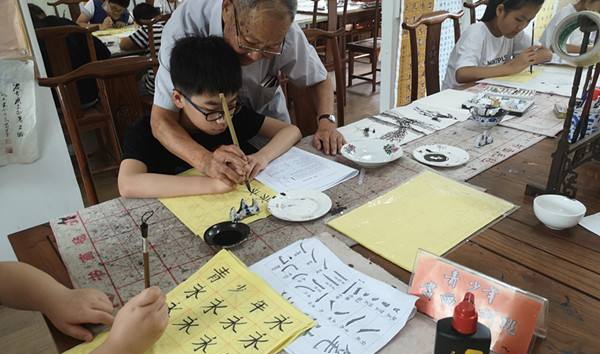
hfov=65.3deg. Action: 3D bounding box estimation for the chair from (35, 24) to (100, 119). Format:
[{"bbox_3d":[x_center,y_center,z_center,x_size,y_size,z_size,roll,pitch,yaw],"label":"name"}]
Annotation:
[{"bbox_3d":[-1.464,-0.422,2.967,0.480,1.050,0.460,-20,29,-31],"label":"chair"}]

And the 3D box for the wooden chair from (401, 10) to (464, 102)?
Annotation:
[{"bbox_3d":[0.764,-0.182,2.125,0.480,1.060,0.460,-23,31,-35],"label":"wooden chair"}]

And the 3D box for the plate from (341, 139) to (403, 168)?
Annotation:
[{"bbox_3d":[0.208,-0.060,1.355,0.178,0.034,0.178,-3,25,1],"label":"plate"}]

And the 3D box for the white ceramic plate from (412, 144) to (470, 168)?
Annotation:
[{"bbox_3d":[0.394,-0.052,1.304,0.149,0.020,0.149,-2,27,1],"label":"white ceramic plate"}]

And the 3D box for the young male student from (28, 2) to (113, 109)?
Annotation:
[{"bbox_3d":[-1.536,-0.510,3.108,0.550,1.100,0.680,-20,29,-31],"label":"young male student"}]

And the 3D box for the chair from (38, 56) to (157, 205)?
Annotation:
[{"bbox_3d":[-0.666,0.041,1.929,0.480,0.980,0.470,-18,30,-27],"label":"chair"}]

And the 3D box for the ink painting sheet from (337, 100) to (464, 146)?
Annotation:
[{"bbox_3d":[0.365,-0.194,1.653,0.400,0.006,0.270,-21,30,-33],"label":"ink painting sheet"}]

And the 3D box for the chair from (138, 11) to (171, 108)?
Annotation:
[{"bbox_3d":[-0.787,-0.556,3.160,0.480,1.050,0.460,-20,29,-31],"label":"chair"}]

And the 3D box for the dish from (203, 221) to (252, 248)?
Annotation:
[{"bbox_3d":[-0.155,0.128,1.004,0.097,0.022,0.097,-3,27,0],"label":"dish"}]

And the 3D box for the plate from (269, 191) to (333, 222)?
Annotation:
[{"bbox_3d":[0.001,0.073,1.097,0.149,0.020,0.149,-2,27,1],"label":"plate"}]

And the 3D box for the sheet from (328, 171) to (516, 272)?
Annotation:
[{"bbox_3d":[0.276,0.086,1.057,0.368,0.008,0.249,-23,33,-34],"label":"sheet"}]

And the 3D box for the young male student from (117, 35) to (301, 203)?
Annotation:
[{"bbox_3d":[-0.248,0.130,1.513,0.660,1.130,0.600,-23,31,-35],"label":"young male student"}]

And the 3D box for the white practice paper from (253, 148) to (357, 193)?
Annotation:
[{"bbox_3d":[-0.007,-0.019,1.289,0.213,0.012,0.260,-25,34,-37],"label":"white practice paper"}]

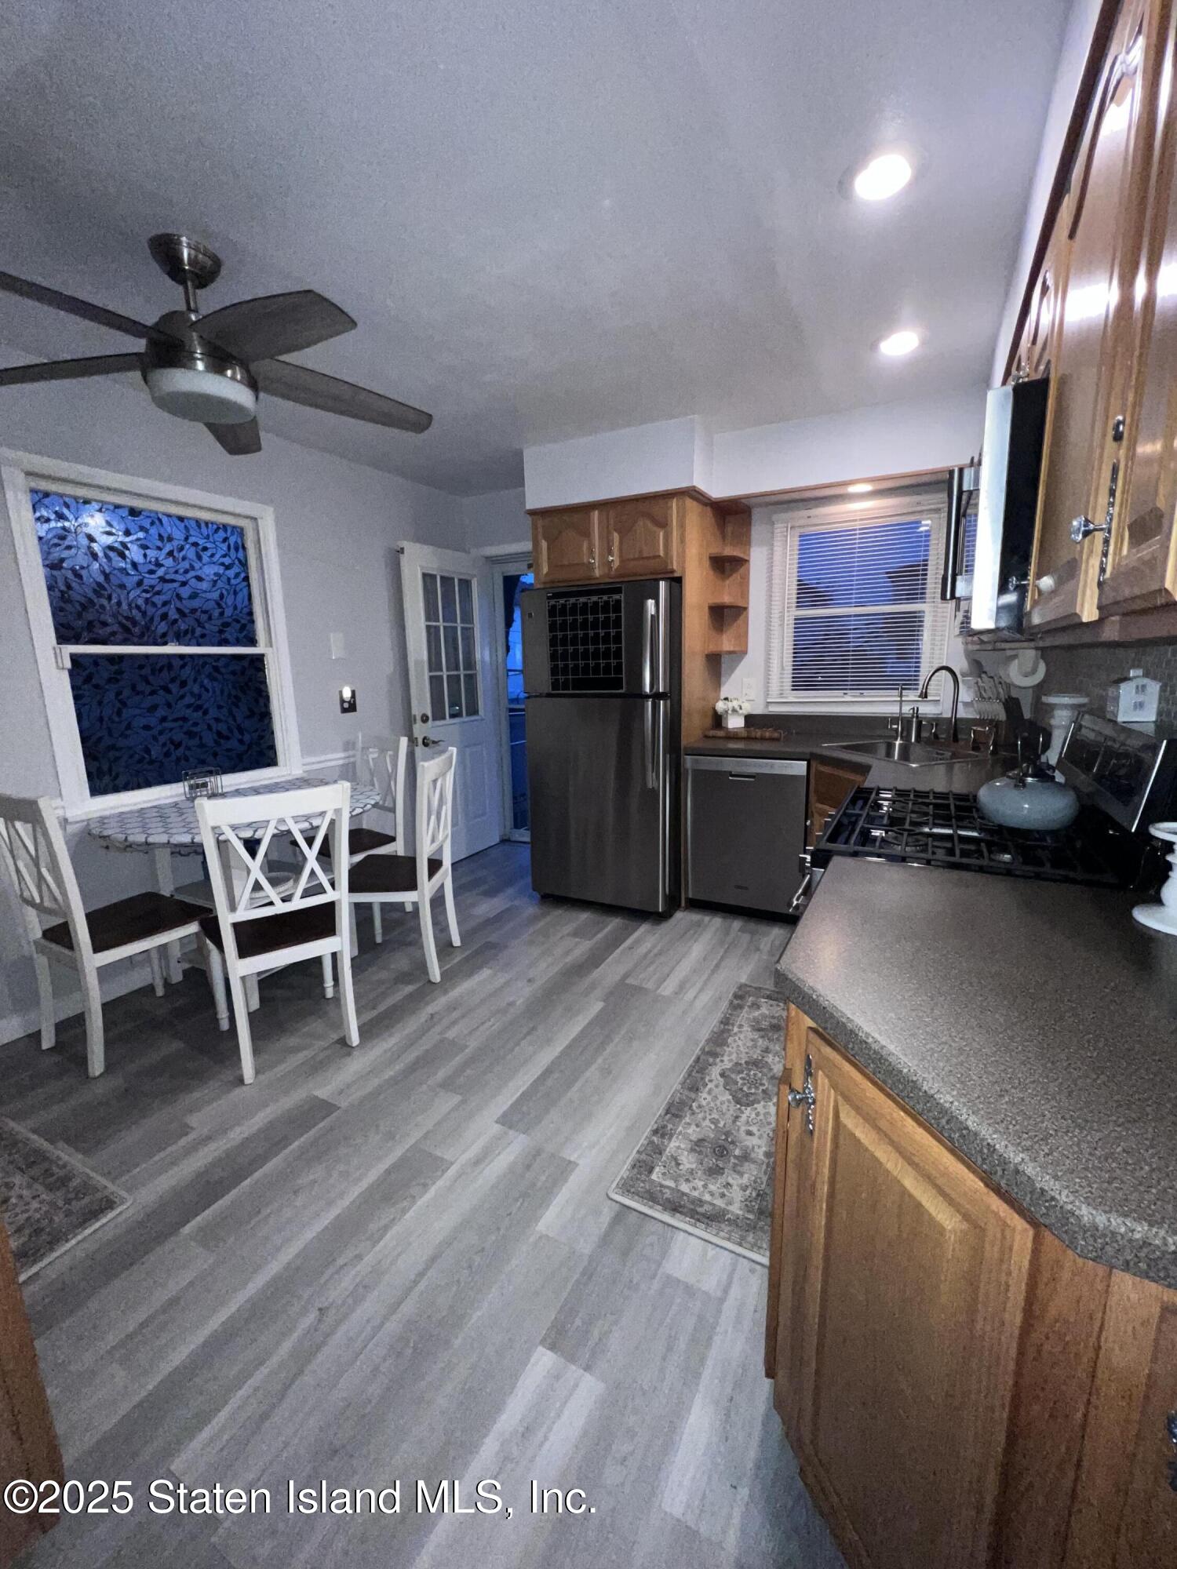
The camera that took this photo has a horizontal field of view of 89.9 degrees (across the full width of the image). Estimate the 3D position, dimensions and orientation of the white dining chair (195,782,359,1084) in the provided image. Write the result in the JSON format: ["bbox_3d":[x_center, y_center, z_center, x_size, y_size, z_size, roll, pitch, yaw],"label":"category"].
[{"bbox_3d":[-1.120,0.465,2.155,0.440,0.970,0.470,-9,14,-33],"label":"white dining chair"}]

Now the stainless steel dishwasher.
[{"bbox_3d":[0.926,0.240,3.296,0.605,0.864,0.610,5,13,28],"label":"stainless steel dishwasher"}]

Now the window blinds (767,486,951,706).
[{"bbox_3d":[1.398,-0.932,3.119,0.870,1.000,0.050,5,13,28],"label":"window blinds"}]

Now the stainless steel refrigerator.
[{"bbox_3d":[0.203,-0.224,3.476,0.840,1.740,0.800,5,13,28],"label":"stainless steel refrigerator"}]

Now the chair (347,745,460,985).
[{"bbox_3d":[-0.879,0.354,2.678,0.470,0.970,0.440,0,11,7],"label":"chair"}]

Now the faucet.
[{"bbox_3d":[1.666,-0.364,2.791,0.230,0.390,0.070,-5,12,-16],"label":"faucet"}]

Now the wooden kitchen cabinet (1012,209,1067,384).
[{"bbox_3d":[1.134,-0.928,1.240,0.330,0.330,0.760,5,13,28],"label":"wooden kitchen cabinet"}]

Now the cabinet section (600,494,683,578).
[{"bbox_3d":[0.403,-1.285,3.192,0.452,0.388,0.590,5,13,29],"label":"cabinet section"}]

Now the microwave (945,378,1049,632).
[{"bbox_3d":[1.091,-0.565,1.341,0.440,0.420,0.760,5,13,28],"label":"microwave"}]

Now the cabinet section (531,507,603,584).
[{"bbox_3d":[0.021,-1.322,3.402,0.423,0.389,0.590,5,13,29],"label":"cabinet section"}]

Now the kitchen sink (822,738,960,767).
[{"bbox_3d":[1.465,-0.061,2.757,0.500,0.200,0.650,-5,12,-16],"label":"kitchen sink"}]

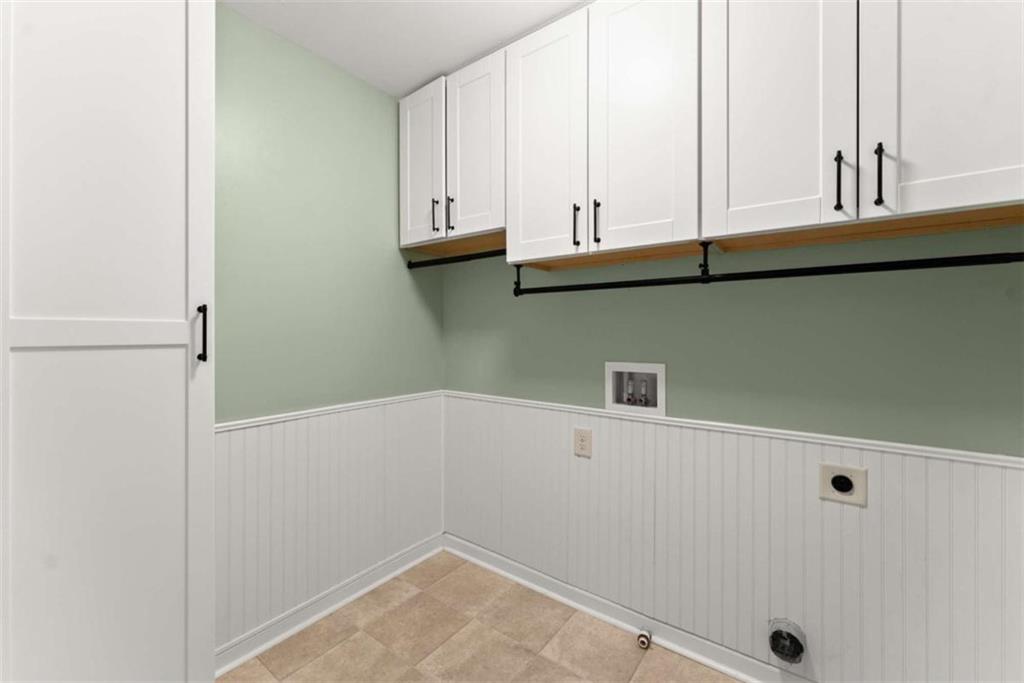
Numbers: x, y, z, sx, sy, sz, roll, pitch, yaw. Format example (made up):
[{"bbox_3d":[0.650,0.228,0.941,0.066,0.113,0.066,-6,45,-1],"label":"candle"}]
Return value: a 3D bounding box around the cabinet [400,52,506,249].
[{"bbox_3d":[-0.214,-0.867,2.007,0.688,0.755,0.314,1,1,36],"label":"cabinet"}]

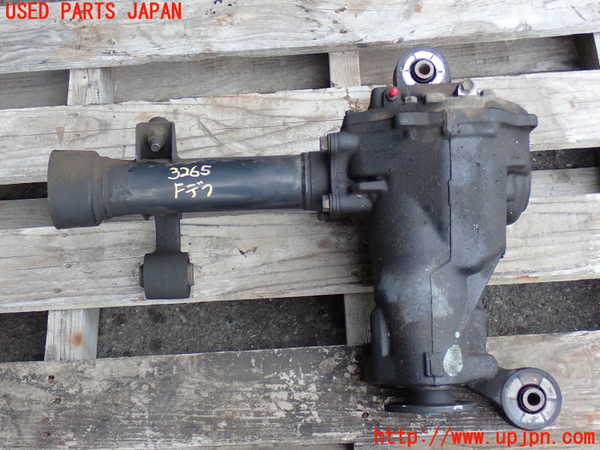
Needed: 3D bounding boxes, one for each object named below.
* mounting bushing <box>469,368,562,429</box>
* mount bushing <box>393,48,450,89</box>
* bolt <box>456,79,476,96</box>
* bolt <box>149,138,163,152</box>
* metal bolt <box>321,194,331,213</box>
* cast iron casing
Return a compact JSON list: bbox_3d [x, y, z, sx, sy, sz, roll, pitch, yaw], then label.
[{"bbox_3d":[0.225,0.186,0.988,0.092,0.050,0.063,-2,72,6],"label":"mounting bushing"},{"bbox_3d":[0.148,-0.173,1.119,0.062,0.050,0.062,-2,72,6],"label":"mount bushing"},{"bbox_3d":[0.193,-0.159,1.080,0.021,0.016,0.019,-1,72,3],"label":"bolt"},{"bbox_3d":[-0.172,-0.095,1.115,0.015,0.015,0.020,0,37,0],"label":"bolt"},{"bbox_3d":[0.029,-0.024,1.050,0.011,0.019,0.019,-2,72,6],"label":"metal bolt"},{"bbox_3d":[0.147,0.013,1.038,0.228,0.190,0.332,-2,72,6],"label":"cast iron casing"}]

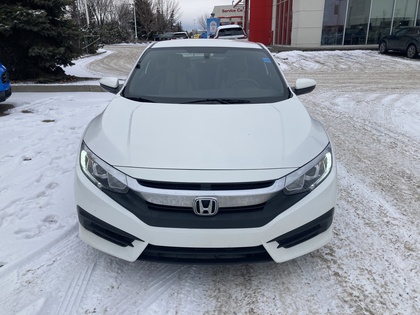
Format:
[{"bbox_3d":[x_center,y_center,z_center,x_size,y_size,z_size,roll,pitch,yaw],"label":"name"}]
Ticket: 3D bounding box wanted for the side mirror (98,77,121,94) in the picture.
[{"bbox_3d":[-0.939,-0.697,3.260,0.225,0.155,0.160,0,19,-1],"label":"side mirror"}]

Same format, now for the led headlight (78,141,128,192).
[{"bbox_3d":[-0.658,0.058,2.070,0.400,0.235,0.420,0,19,-1],"label":"led headlight"}]

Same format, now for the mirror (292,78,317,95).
[{"bbox_3d":[0.901,-0.689,3.277,0.225,0.155,0.160,0,19,-1],"label":"mirror"}]

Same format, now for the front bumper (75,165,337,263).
[{"bbox_3d":[-0.019,0.292,2.072,1.750,0.560,0.590,0,19,-1],"label":"front bumper"}]

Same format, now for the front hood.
[{"bbox_3d":[-0.019,-0.207,2.390,1.600,0.270,1.140,0,19,-1],"label":"front hood"}]

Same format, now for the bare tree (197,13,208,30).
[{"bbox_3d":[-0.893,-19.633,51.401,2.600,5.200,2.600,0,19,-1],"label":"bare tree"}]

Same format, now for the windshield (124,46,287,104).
[{"bbox_3d":[-0.022,-0.786,3.087,1.460,0.420,0.970,0,19,-1],"label":"windshield"}]

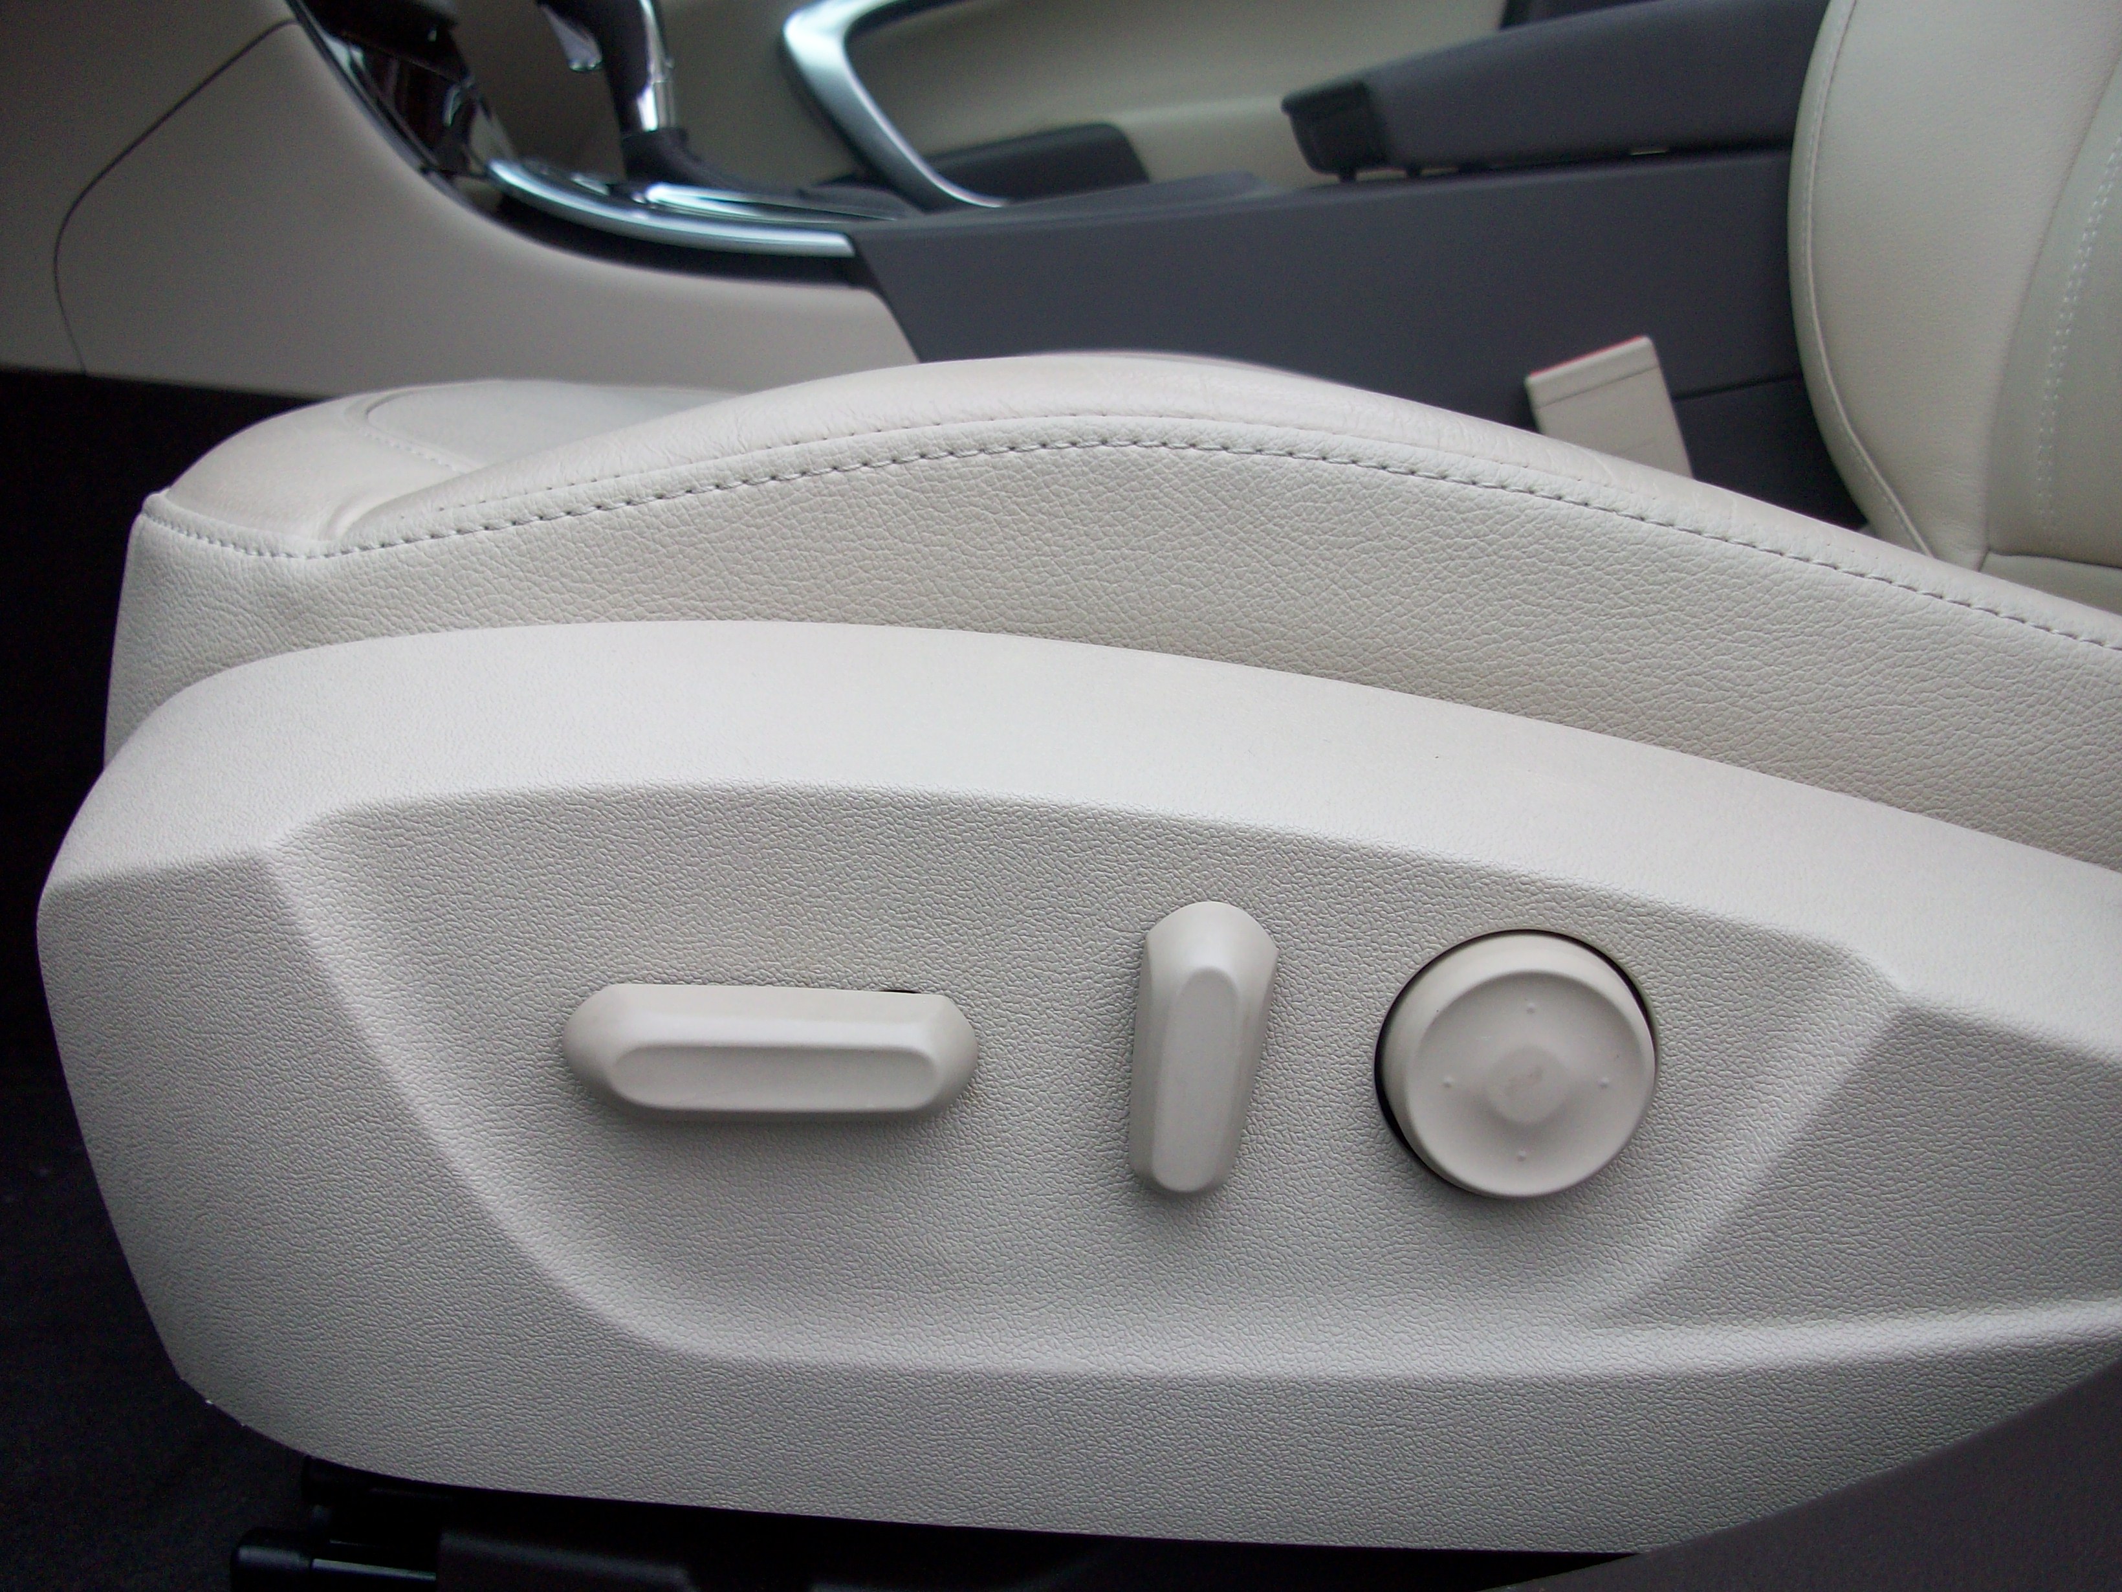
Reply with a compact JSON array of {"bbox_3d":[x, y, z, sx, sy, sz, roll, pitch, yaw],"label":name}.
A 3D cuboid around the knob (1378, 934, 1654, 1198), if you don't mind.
[{"bbox_3d":[0.078,0.047,0.348,0.045,0.045,0.013,0,15,0],"label":"knob"}]

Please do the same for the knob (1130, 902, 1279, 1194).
[{"bbox_3d":[0.023,0.044,0.347,0.022,0.049,0.015,5,14,-1],"label":"knob"}]

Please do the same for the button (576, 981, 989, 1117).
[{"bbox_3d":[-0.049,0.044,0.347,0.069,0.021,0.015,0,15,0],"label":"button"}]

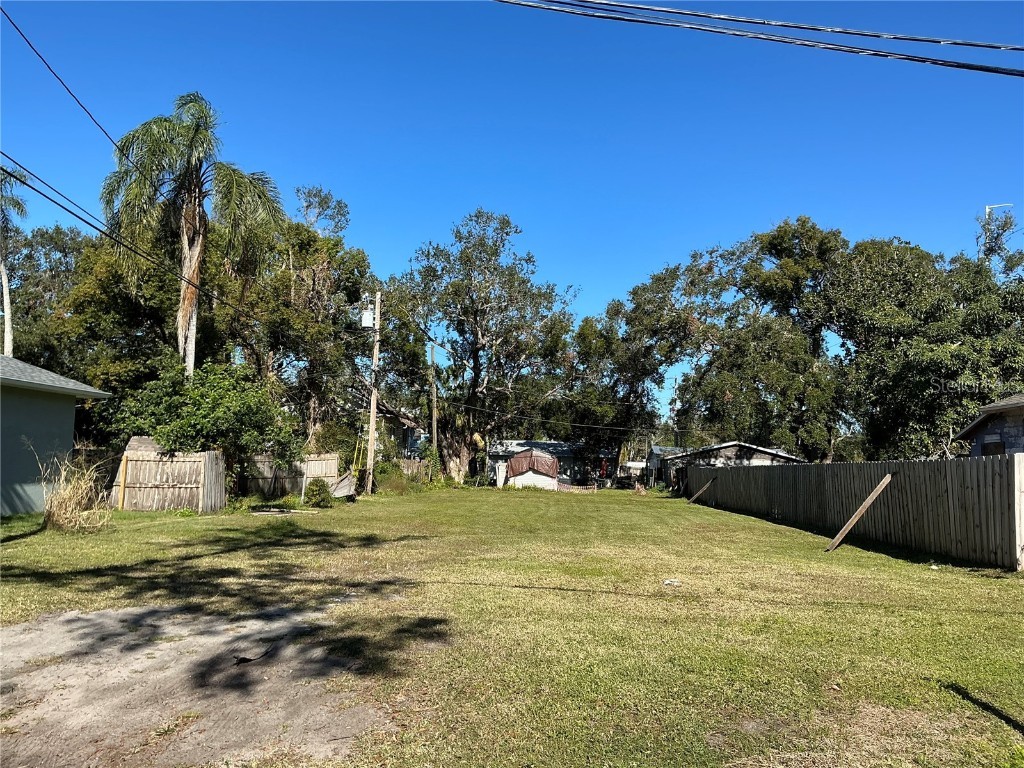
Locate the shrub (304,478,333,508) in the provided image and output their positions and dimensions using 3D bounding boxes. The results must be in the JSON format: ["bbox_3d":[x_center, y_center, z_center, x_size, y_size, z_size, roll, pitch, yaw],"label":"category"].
[{"bbox_3d":[-6.487,3.673,27.766,0.930,1.020,0.930,1,-6,0],"label":"shrub"}]

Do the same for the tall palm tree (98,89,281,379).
[{"bbox_3d":[-11.818,-3.119,30.447,6.300,14.900,6.300,1,-6,0],"label":"tall palm tree"}]

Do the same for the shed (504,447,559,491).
[{"bbox_3d":[1.379,5.733,55.708,3.450,2.950,3.400,0,-6,3],"label":"shed"}]

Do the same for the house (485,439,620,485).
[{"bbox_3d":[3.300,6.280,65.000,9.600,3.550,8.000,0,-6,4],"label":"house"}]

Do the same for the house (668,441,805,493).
[{"bbox_3d":[16.540,6.284,62.702,10.100,3.600,8.000,0,-6,3],"label":"house"}]

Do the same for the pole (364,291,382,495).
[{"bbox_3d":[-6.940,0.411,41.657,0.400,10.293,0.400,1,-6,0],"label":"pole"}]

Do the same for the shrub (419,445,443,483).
[{"bbox_3d":[-5.483,5.490,55.725,1.650,2.700,1.650,1,-6,0],"label":"shrub"}]

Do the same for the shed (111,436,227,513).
[{"bbox_3d":[-10.489,2.758,25.442,2.900,2.300,2.500,0,-6,4],"label":"shed"}]

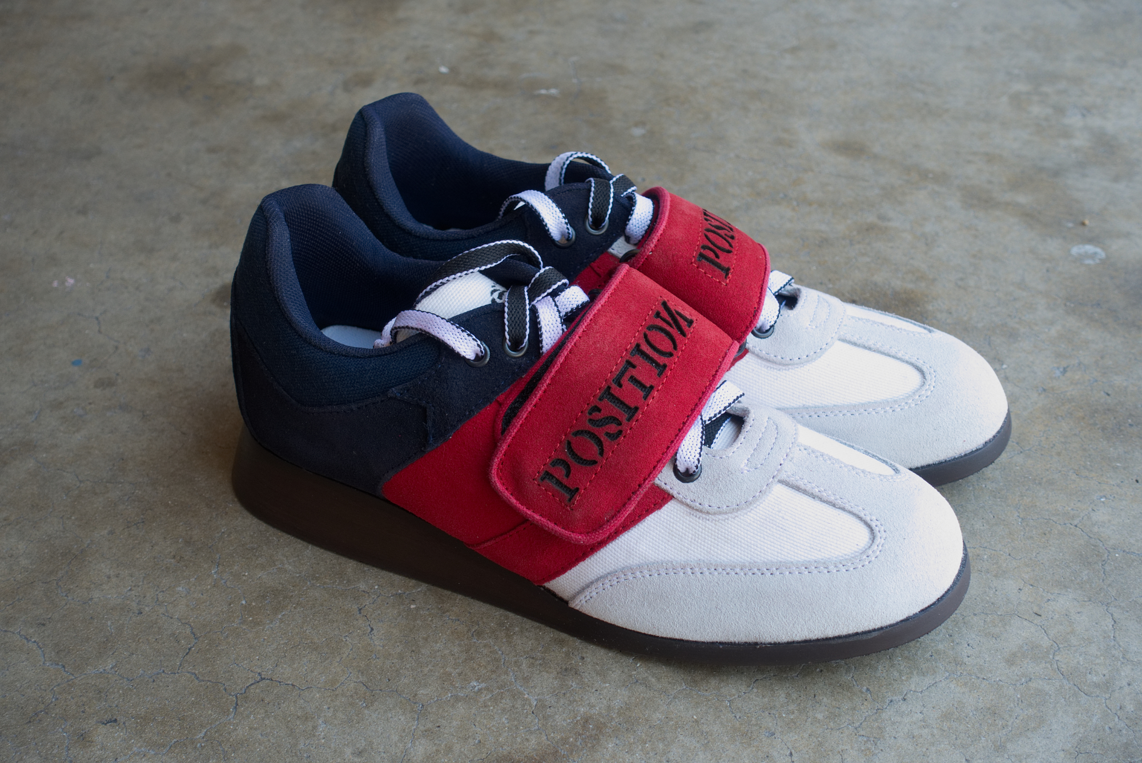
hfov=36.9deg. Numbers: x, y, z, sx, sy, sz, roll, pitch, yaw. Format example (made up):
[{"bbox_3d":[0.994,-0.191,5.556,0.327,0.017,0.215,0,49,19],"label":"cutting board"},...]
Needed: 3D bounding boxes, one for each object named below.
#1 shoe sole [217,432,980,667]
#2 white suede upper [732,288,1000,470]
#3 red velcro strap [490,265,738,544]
[{"bbox_3d":[0.002,0.043,0.634,0.290,0.042,0.107,11,31,18],"label":"shoe sole"},{"bbox_3d":[0.119,-0.016,0.702,0.124,0.059,0.100,8,30,13],"label":"white suede upper"},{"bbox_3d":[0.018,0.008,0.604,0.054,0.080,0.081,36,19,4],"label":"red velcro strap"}]

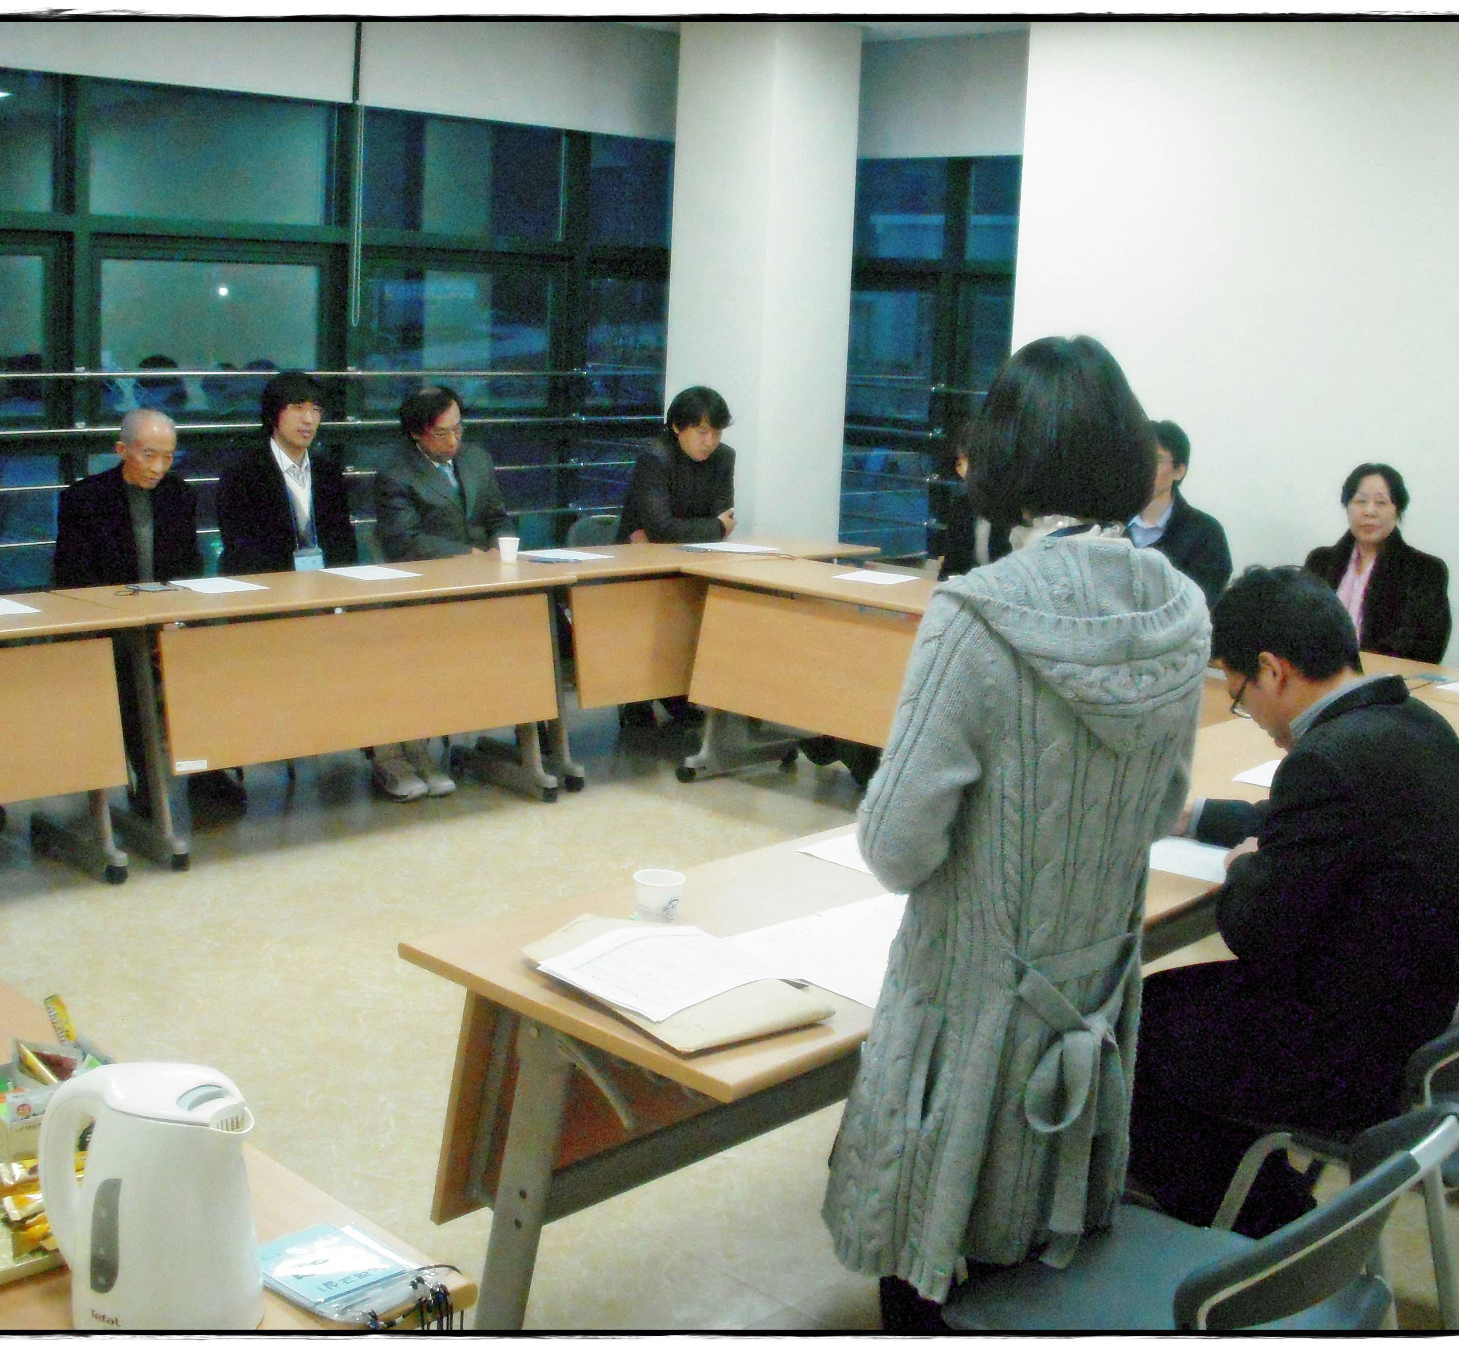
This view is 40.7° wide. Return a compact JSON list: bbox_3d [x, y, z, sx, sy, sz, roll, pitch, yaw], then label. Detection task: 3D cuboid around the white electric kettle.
[{"bbox_3d":[-0.509,0.451,1.743,0.213,0.234,0.163,8,12,27],"label":"white electric kettle"}]

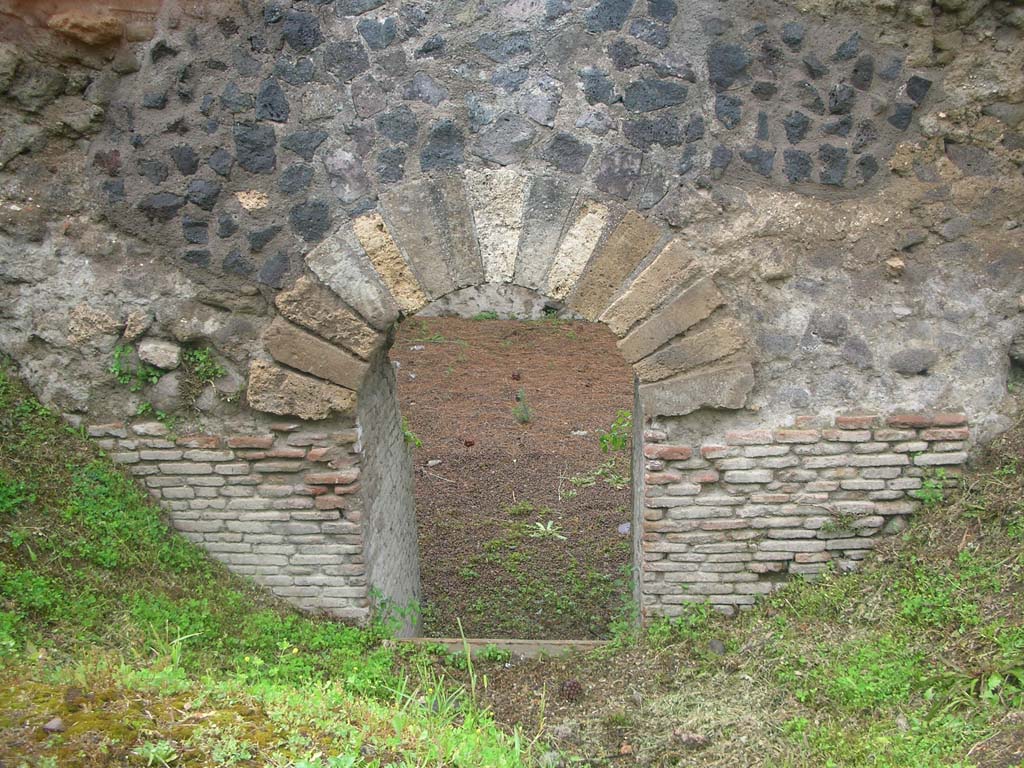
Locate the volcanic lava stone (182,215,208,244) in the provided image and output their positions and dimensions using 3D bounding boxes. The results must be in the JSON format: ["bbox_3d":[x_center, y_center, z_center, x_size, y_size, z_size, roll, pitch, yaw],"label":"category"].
[{"bbox_3d":[-1.397,-0.677,4.569,0.114,0.122,0.100,-1,12,0],"label":"volcanic lava stone"}]

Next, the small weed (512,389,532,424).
[{"bbox_3d":[0.094,0.193,9.300,0.180,0.327,0.171,0,7,0],"label":"small weed"}]

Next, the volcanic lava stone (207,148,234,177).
[{"bbox_3d":[-1.310,-0.995,4.662,0.121,0.121,0.091,0,7,0],"label":"volcanic lava stone"}]

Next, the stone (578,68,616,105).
[{"bbox_3d":[0.377,-1.332,4.622,0.160,0.169,0.120,0,7,0],"label":"stone"}]

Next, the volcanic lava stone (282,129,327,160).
[{"bbox_3d":[-0.933,-1.072,4.653,0.205,0.134,0.100,0,7,0],"label":"volcanic lava stone"}]

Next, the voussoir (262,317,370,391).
[{"bbox_3d":[-0.899,-0.152,4.920,0.510,0.198,0.300,23,10,1],"label":"voussoir"}]

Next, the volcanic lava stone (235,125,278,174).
[{"bbox_3d":[-1.120,-1.024,4.522,0.181,0.210,0.166,-1,12,0],"label":"volcanic lava stone"}]

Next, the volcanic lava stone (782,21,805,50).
[{"bbox_3d":[1.220,-1.503,4.508,0.093,0.125,0.081,-1,9,5],"label":"volcanic lava stone"}]

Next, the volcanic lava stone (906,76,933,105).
[{"bbox_3d":[1.749,-1.264,4.444,0.111,0.123,0.100,-1,12,0],"label":"volcanic lava stone"}]

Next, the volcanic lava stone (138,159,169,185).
[{"bbox_3d":[-1.616,-0.958,4.666,0.134,0.116,0.087,0,7,0],"label":"volcanic lava stone"}]

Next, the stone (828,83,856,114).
[{"bbox_3d":[1.422,-1.228,4.455,0.119,0.132,0.107,-1,12,0],"label":"stone"}]

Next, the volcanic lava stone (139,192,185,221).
[{"bbox_3d":[-1.544,-0.782,4.560,0.200,0.120,0.132,-1,12,0],"label":"volcanic lava stone"}]

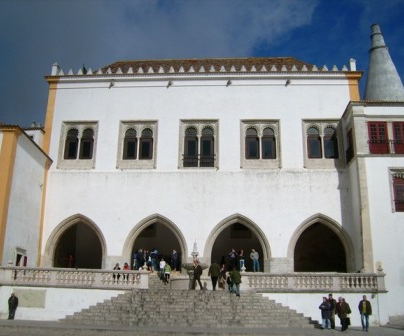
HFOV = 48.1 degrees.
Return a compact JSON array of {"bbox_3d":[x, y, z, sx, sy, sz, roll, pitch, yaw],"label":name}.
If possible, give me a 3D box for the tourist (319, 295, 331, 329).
[{"bbox_3d":[6.495,7.599,23.739,0.620,1.630,0.420,-5,-17,21],"label":"tourist"}]

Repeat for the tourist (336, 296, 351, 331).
[{"bbox_3d":[7.111,7.346,22.829,0.660,1.650,0.480,-5,-17,21],"label":"tourist"}]

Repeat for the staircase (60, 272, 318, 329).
[{"bbox_3d":[-0.512,7.444,26.267,13.700,3.000,6.000,0,-16,4],"label":"staircase"}]

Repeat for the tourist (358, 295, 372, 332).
[{"bbox_3d":[8.373,7.467,23.200,0.600,1.806,0.380,1,-15,2],"label":"tourist"}]

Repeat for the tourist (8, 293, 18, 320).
[{"bbox_3d":[-12.380,9.118,29.800,0.550,1.662,0.380,2,-15,-5],"label":"tourist"}]

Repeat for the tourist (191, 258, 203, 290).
[{"bbox_3d":[-0.254,6.370,27.034,0.500,1.770,0.550,11,-18,-32],"label":"tourist"}]

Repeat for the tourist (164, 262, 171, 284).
[{"bbox_3d":[-2.254,6.827,29.377,0.500,1.420,0.450,-1,-16,7],"label":"tourist"}]

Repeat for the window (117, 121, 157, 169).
[{"bbox_3d":[-5.202,-1.898,36.885,3.172,4.114,0.400,0,-16,4],"label":"window"}]

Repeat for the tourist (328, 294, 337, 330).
[{"bbox_3d":[6.753,7.482,23.627,0.520,1.740,0.380,-7,-17,26],"label":"tourist"}]

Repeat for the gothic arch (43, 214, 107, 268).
[{"bbox_3d":[-10.002,6.007,36.573,5.112,4.426,1.000,0,-15,3],"label":"gothic arch"}]

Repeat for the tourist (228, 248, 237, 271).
[{"bbox_3d":[2.417,7.235,35.365,0.560,1.740,0.420,0,-15,3],"label":"tourist"}]

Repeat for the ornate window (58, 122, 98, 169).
[{"bbox_3d":[-10.323,-1.907,38.057,3.186,4.220,0.400,0,-15,4],"label":"ornate window"}]

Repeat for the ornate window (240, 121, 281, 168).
[{"bbox_3d":[4.716,-1.906,36.172,3.172,4.114,0.400,0,-16,4],"label":"ornate window"}]

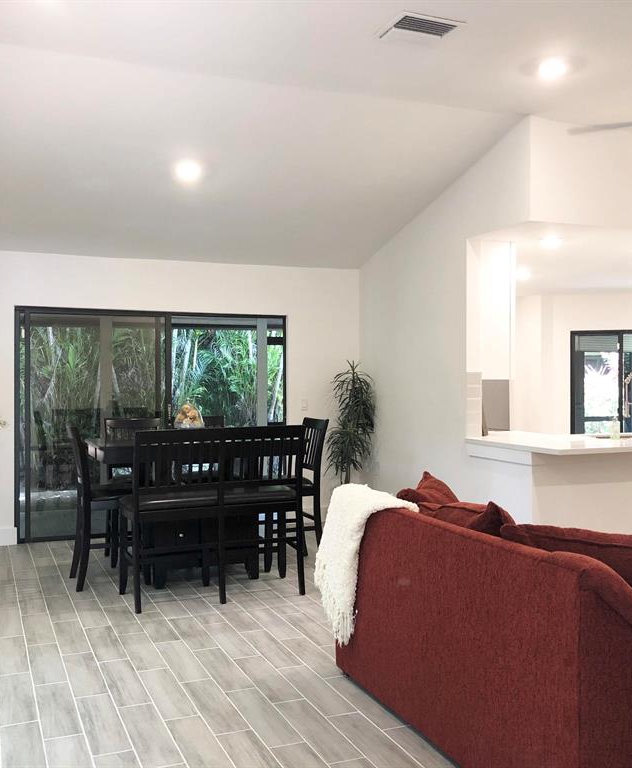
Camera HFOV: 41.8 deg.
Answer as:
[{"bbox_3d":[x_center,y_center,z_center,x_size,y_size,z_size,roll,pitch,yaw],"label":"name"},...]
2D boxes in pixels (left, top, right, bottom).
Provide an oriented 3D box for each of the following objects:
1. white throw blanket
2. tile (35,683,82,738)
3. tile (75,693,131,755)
[{"bbox_3d":[0.252,0.860,3.864,0.310,0.770,0.760,0,1,-22],"label":"white throw blanket"},{"bbox_3d":[-1.101,1.389,3.531,0.153,0.010,0.606,0,1,-22],"label":"tile"},{"bbox_3d":[-0.872,1.389,3.383,0.153,0.010,0.606,0,1,-22],"label":"tile"}]

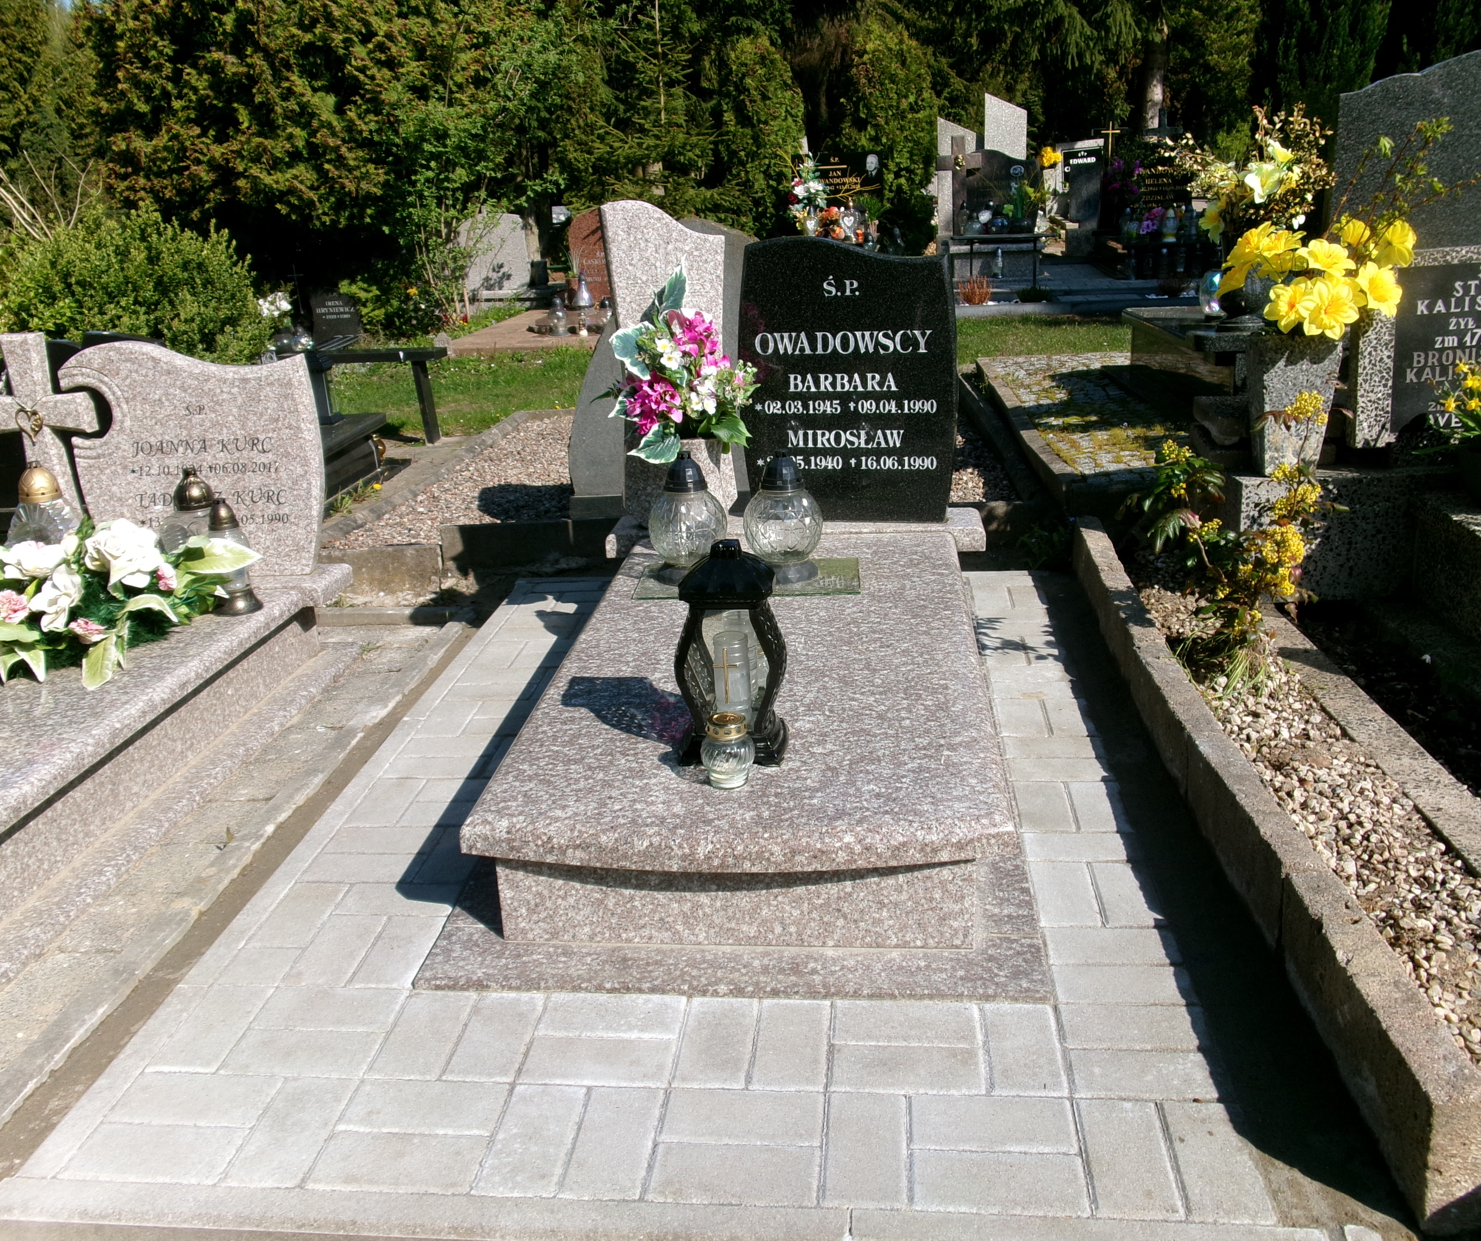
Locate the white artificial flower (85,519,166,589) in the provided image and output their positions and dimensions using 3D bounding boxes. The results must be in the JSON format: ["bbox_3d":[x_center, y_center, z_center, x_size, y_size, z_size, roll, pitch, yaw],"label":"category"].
[{"bbox_3d":[-1.332,-0.144,2.895,0.170,0.145,0.120,-11,21,-24],"label":"white artificial flower"}]

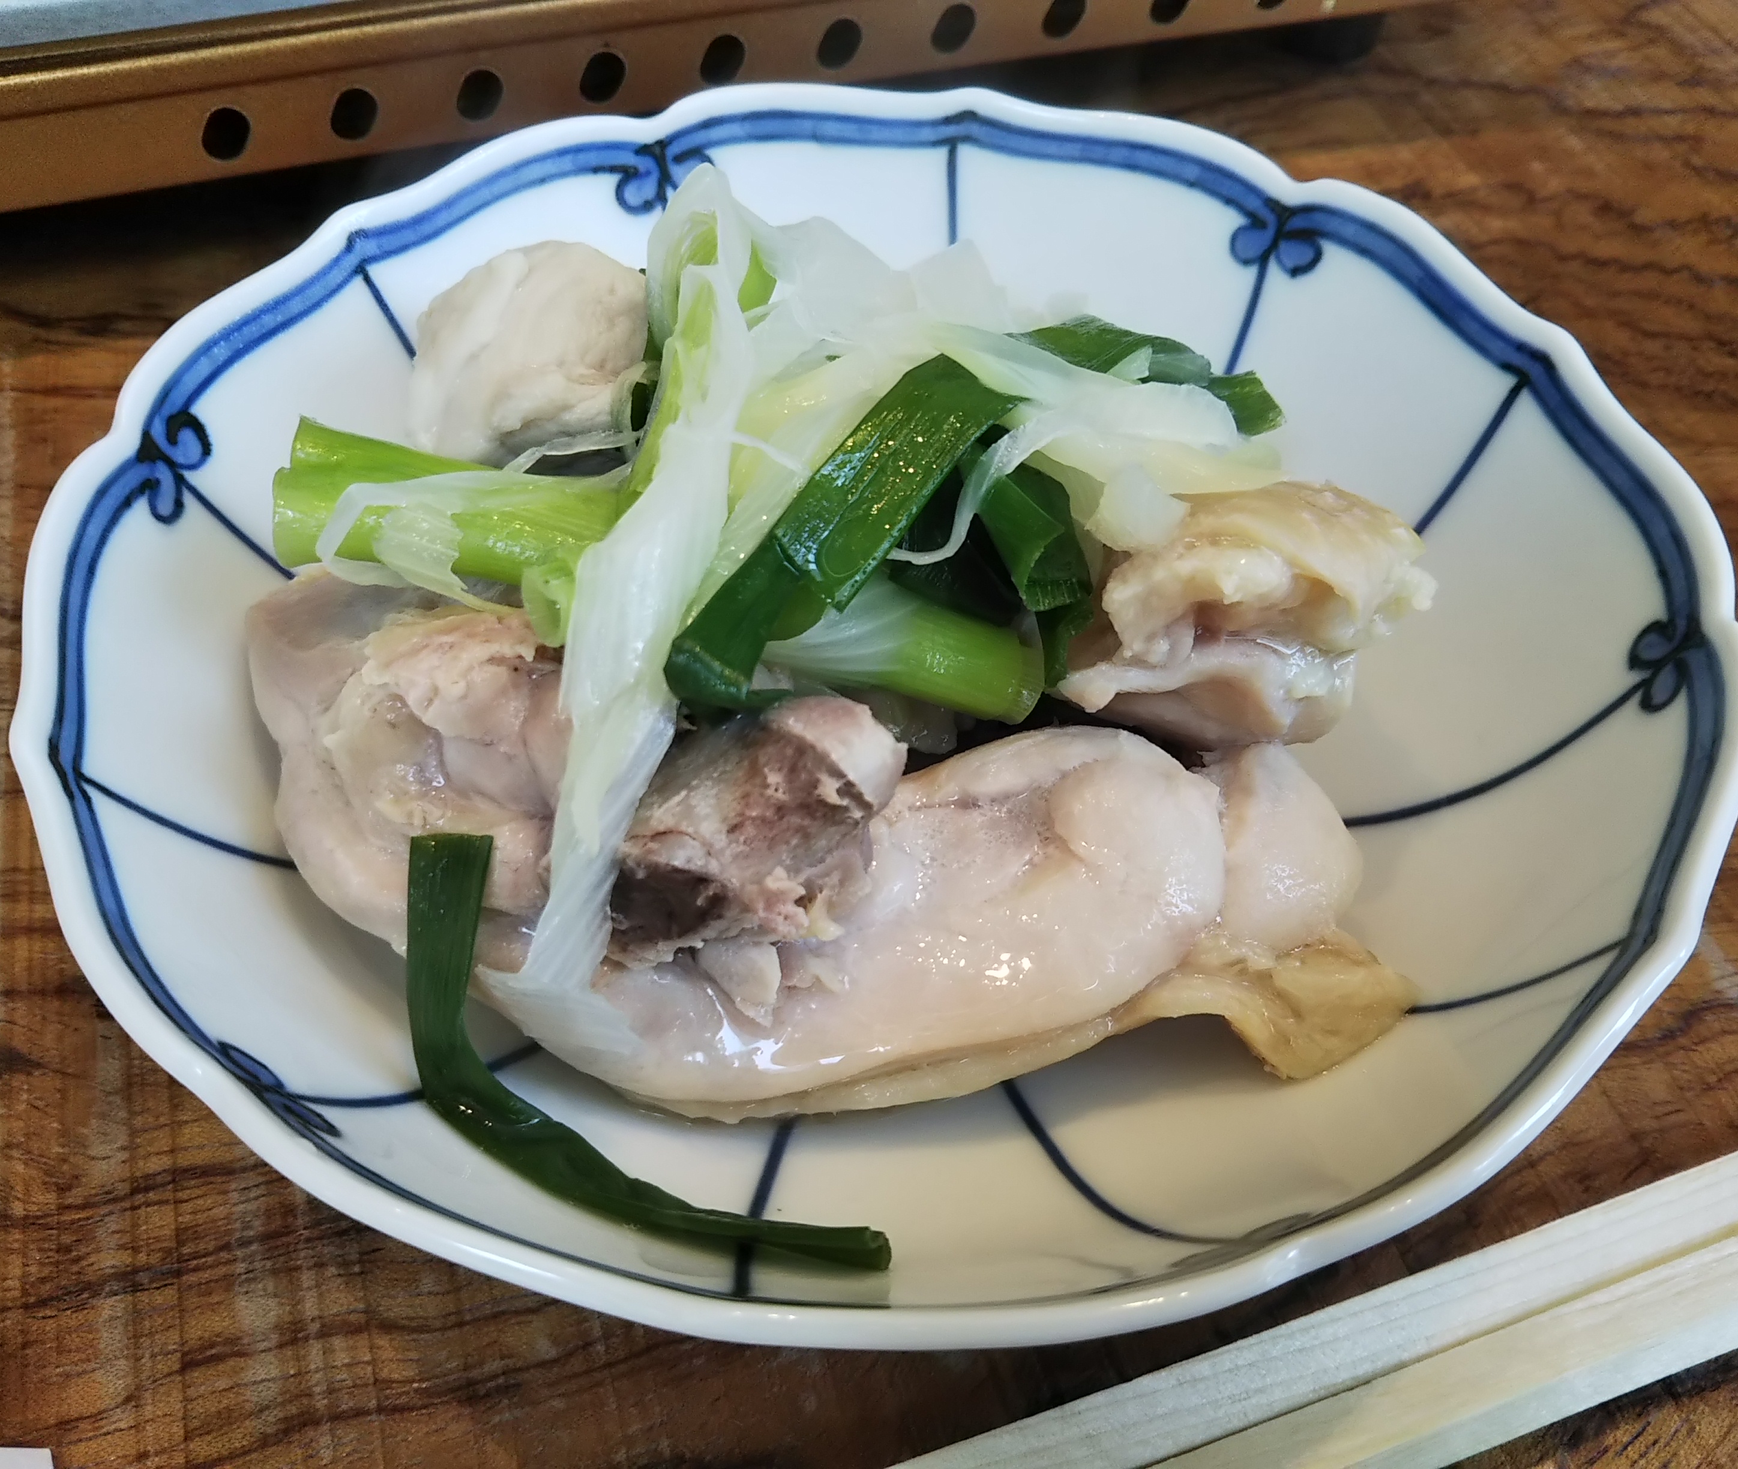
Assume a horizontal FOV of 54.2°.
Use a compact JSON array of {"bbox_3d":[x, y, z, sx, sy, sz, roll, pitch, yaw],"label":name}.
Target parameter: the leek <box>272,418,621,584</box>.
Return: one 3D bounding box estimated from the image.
[{"bbox_3d":[-0.049,-0.026,0.197,0.044,0.013,0.015,8,50,13],"label":"leek"}]

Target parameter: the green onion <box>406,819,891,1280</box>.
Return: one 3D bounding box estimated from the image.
[{"bbox_3d":[-0.028,0.036,0.169,0.068,0.015,0.021,37,58,26],"label":"green onion"}]

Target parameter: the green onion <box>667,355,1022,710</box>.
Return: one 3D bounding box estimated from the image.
[{"bbox_3d":[-0.002,-0.021,0.188,0.014,0.011,0.051,35,77,25],"label":"green onion"}]

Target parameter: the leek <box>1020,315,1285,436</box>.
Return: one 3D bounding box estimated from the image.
[{"bbox_3d":[0.036,-0.043,0.212,0.038,0.011,0.009,13,48,-17],"label":"leek"}]

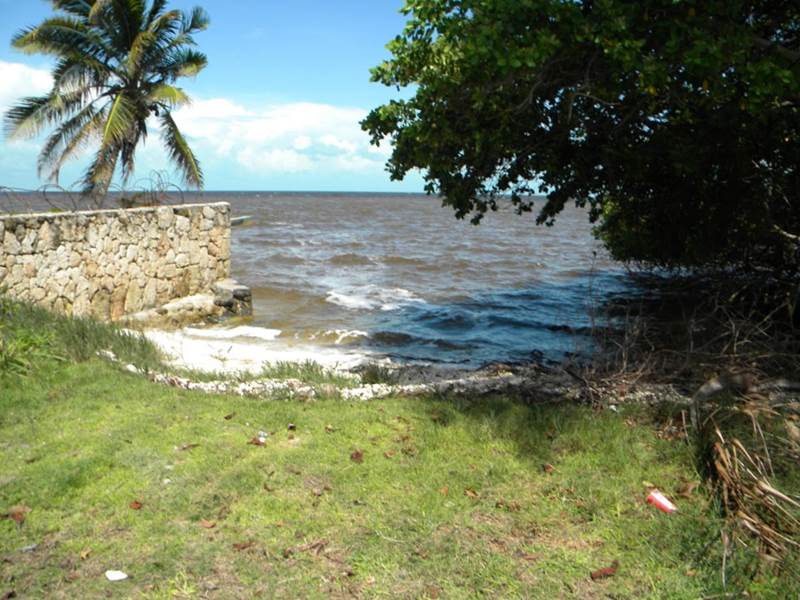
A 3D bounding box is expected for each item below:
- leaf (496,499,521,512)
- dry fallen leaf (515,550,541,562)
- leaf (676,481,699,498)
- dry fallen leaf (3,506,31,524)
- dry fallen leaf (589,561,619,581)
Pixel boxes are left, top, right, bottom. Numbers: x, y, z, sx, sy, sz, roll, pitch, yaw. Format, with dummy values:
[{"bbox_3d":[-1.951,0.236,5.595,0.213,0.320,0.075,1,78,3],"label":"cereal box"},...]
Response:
[{"bbox_3d":[0.565,1.070,3.369,0.120,0.030,0.070,3,10,15],"label":"leaf"},{"bbox_3d":[0.572,1.151,2.904,0.110,0.022,0.050,2,10,12],"label":"dry fallen leaf"},{"bbox_3d":[1.578,1.040,3.553,0.115,0.040,0.085,-6,11,-34],"label":"leaf"},{"bbox_3d":[-1.908,1.072,3.219,0.125,0.045,0.085,-1,10,-10],"label":"dry fallen leaf"},{"bbox_3d":[0.881,1.166,2.789,0.130,0.035,0.055,-4,10,-25],"label":"dry fallen leaf"}]

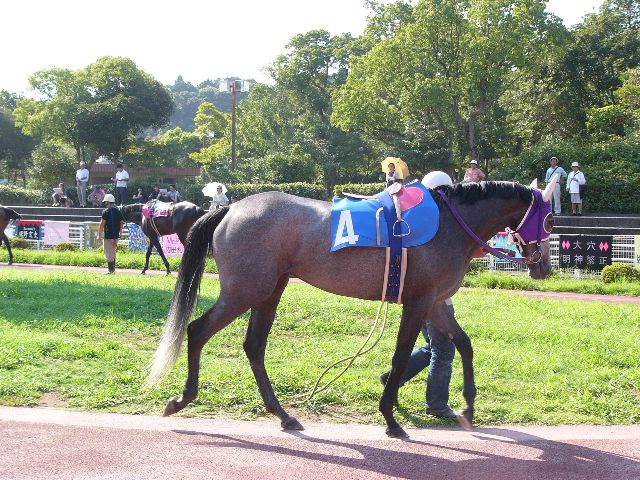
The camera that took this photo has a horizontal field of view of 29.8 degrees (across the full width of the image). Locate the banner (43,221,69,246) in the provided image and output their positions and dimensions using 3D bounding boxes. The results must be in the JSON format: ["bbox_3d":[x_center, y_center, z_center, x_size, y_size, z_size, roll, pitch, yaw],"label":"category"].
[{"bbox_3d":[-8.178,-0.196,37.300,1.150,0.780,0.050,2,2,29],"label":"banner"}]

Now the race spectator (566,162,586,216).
[{"bbox_3d":[7.626,-1.516,35.800,0.550,1.610,0.360,1,2,16],"label":"race spectator"}]

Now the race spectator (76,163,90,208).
[{"bbox_3d":[-8.855,-2.089,45.000,0.520,1.720,0.380,1,2,23],"label":"race spectator"}]

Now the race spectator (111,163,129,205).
[{"bbox_3d":[-7.441,-2.030,44.600,0.550,1.660,0.420,1,2,25],"label":"race spectator"}]

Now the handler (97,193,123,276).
[{"bbox_3d":[-4.501,-0.128,25.700,0.420,1.720,0.520,2,2,41],"label":"handler"}]

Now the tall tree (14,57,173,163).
[{"bbox_3d":[-11.308,-5.816,60.000,7.900,6.600,7.300,0,2,0],"label":"tall tree"}]

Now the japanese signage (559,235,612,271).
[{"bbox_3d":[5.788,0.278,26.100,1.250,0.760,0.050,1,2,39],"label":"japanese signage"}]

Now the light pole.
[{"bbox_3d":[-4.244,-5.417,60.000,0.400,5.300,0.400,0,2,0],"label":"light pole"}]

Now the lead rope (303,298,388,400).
[{"bbox_3d":[0.177,0.768,8.350,0.600,0.720,0.200,0,2,0],"label":"lead rope"}]

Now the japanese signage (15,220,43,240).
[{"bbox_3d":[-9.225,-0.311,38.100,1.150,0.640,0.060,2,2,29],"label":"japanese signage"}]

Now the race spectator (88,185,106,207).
[{"bbox_3d":[-8.331,-1.655,45.000,0.650,0.860,0.650,1,2,30],"label":"race spectator"}]

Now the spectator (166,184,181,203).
[{"bbox_3d":[-5.327,-1.618,43.700,0.520,0.850,0.600,1,2,37],"label":"spectator"}]

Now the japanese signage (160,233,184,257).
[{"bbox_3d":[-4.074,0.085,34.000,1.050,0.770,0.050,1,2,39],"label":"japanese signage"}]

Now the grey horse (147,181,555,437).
[{"bbox_3d":[0.198,0.448,7.800,2.620,1.660,0.620,1,1,5],"label":"grey horse"}]

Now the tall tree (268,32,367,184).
[{"bbox_3d":[-0.060,-4.853,48.000,4.600,7.100,4.400,1,1,0],"label":"tall tree"}]

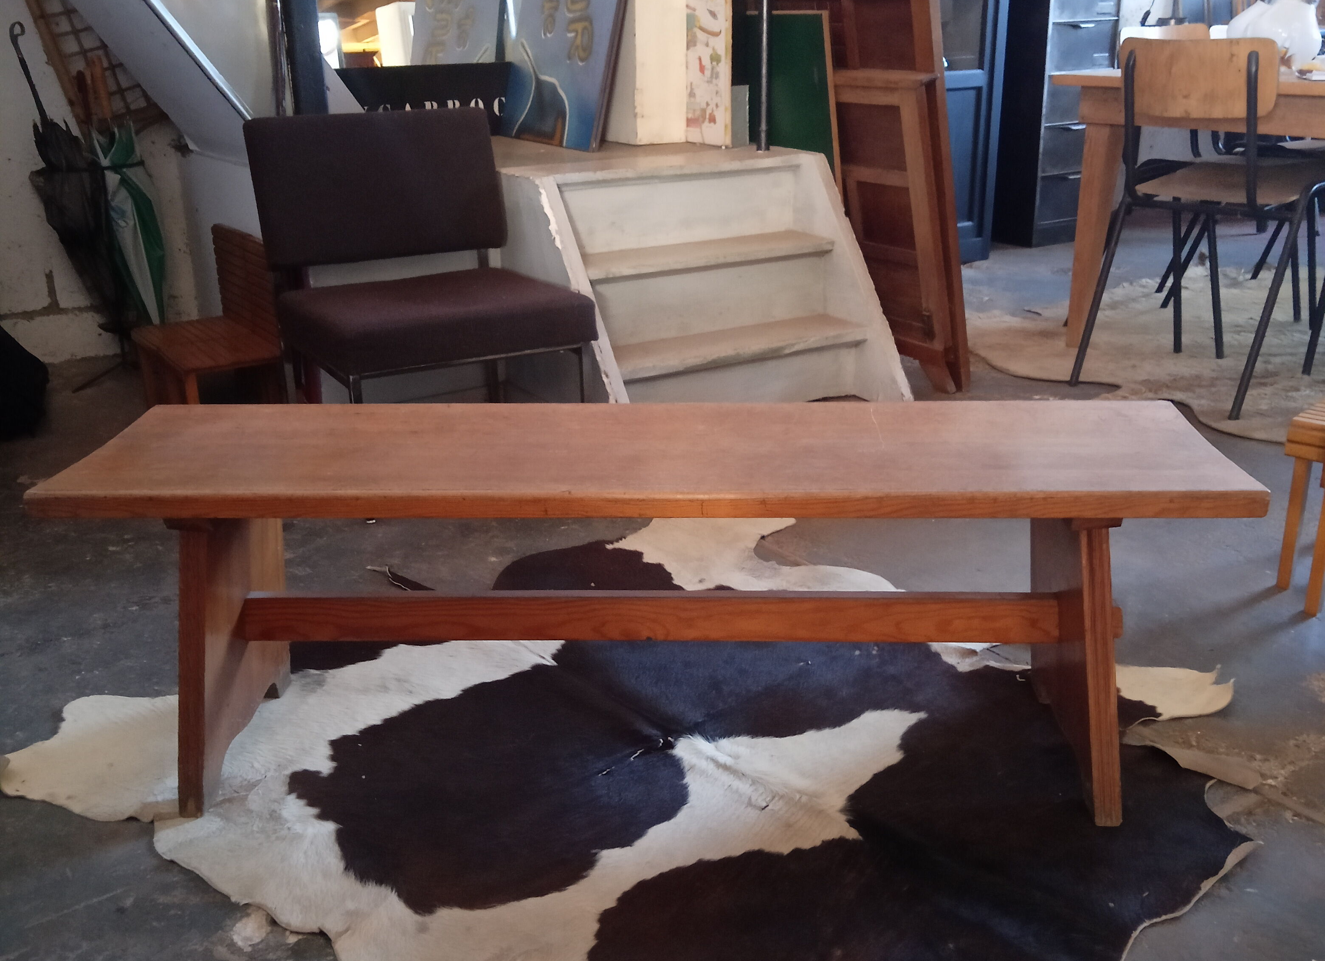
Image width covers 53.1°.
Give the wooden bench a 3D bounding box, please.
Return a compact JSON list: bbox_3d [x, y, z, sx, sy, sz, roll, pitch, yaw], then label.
[{"bbox_3d":[-0.017,0.167,1.746,1.410,0.450,0.357,0,20,2],"label":"wooden bench"}]

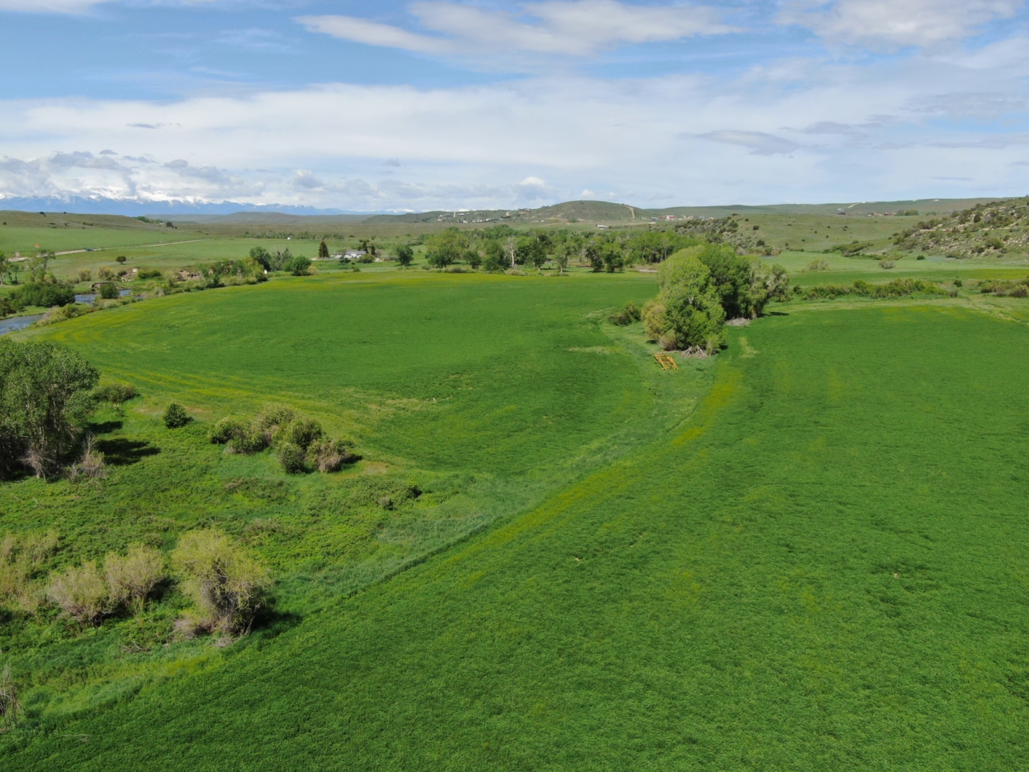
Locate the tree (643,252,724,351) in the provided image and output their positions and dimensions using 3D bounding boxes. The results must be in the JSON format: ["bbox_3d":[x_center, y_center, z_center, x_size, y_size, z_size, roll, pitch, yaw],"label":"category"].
[{"bbox_3d":[30.743,-15.480,172.000,14.500,18.000,14.000,2,10,10],"label":"tree"}]

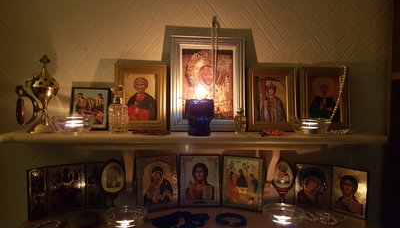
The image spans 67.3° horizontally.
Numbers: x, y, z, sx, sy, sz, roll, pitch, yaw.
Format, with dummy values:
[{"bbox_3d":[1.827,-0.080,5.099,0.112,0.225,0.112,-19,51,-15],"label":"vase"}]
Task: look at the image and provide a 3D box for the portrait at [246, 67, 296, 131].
[{"bbox_3d":[0.182,-0.037,0.780,0.127,0.164,0.020,1,-7,-5],"label":"portrait"}]

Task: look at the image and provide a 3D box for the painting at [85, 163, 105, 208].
[{"bbox_3d":[-0.268,0.183,0.770,0.046,0.118,0.009,0,3,-12],"label":"painting"}]

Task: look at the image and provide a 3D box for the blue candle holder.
[{"bbox_3d":[0.001,0.008,0.659,0.064,0.077,0.064,1,3,-5],"label":"blue candle holder"}]

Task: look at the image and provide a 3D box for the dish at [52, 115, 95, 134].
[{"bbox_3d":[-0.282,0.024,0.671,0.089,0.036,0.089,1,3,-5],"label":"dish"}]

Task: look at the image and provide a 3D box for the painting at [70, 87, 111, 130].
[{"bbox_3d":[-0.263,-0.010,0.725,0.087,0.103,0.012,0,-9,-13],"label":"painting"}]

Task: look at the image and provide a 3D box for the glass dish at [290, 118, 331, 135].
[{"bbox_3d":[0.264,0.030,0.718,0.090,0.036,0.090,1,3,0],"label":"glass dish"}]

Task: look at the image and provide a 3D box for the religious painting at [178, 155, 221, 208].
[{"bbox_3d":[0.001,0.179,0.809,0.110,0.135,0.014,1,-8,-5],"label":"religious painting"}]

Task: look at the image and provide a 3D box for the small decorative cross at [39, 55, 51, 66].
[{"bbox_3d":[-0.339,-0.117,0.658,0.025,0.024,0.005,0,3,-13],"label":"small decorative cross"}]

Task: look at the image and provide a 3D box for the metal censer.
[{"bbox_3d":[-0.355,-0.044,0.660,0.091,0.170,0.066,1,3,-5],"label":"metal censer"}]

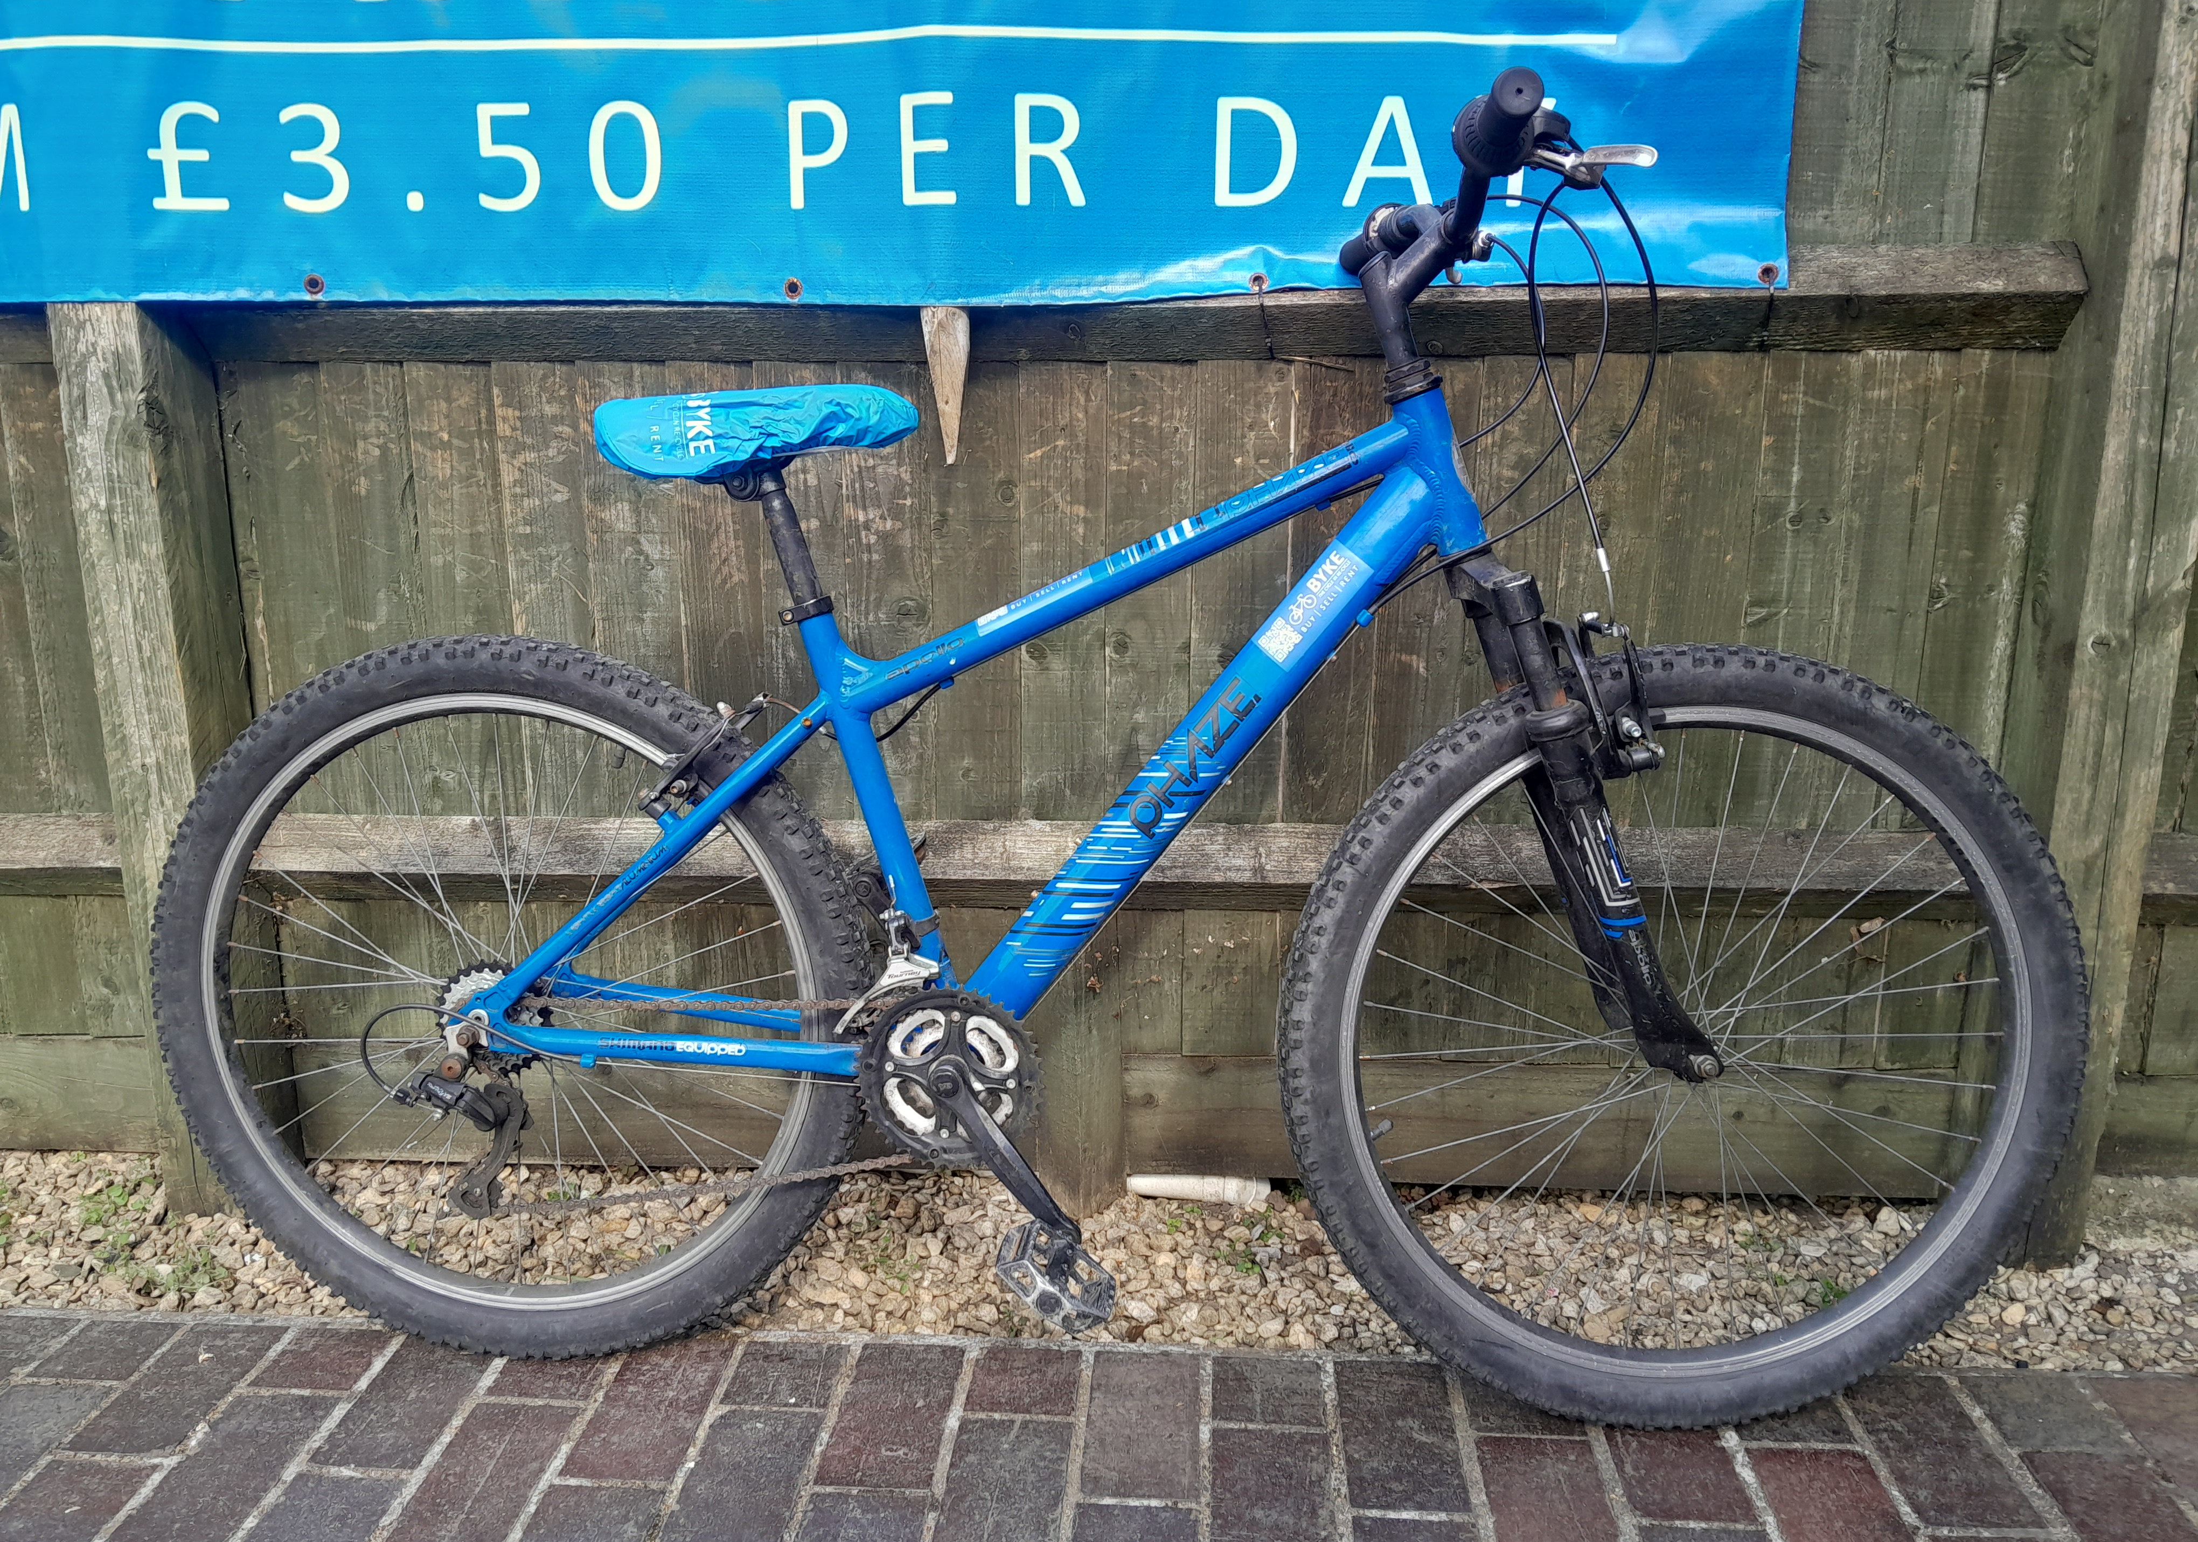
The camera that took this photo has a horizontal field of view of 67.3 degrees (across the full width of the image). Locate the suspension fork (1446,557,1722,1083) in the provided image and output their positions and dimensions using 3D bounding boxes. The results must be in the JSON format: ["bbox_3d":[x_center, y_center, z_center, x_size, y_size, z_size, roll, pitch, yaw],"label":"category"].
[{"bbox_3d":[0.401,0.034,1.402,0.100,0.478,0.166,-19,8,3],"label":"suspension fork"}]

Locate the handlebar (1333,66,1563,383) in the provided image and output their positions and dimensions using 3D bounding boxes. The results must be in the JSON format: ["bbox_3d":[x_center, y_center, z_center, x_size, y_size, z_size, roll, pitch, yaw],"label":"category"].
[{"bbox_3d":[0.269,-0.399,1.340,0.116,0.170,0.634,0,8,0],"label":"handlebar"}]

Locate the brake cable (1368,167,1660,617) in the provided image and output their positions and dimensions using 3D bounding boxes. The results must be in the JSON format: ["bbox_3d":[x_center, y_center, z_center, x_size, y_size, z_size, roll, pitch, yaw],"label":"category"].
[{"bbox_3d":[0.326,-0.297,1.339,0.208,0.340,0.200,0,8,0],"label":"brake cable"}]

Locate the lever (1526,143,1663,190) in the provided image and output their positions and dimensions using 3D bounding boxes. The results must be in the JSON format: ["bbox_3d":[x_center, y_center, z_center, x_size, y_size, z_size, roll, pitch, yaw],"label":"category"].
[{"bbox_3d":[0.341,-0.423,1.154,0.068,0.038,0.150,0,8,0],"label":"lever"}]

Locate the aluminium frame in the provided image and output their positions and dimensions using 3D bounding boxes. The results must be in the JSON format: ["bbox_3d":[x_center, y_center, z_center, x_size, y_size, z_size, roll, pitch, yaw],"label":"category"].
[{"bbox_3d":[-0.121,-0.023,1.449,0.893,0.612,0.146,1,10,6],"label":"aluminium frame"}]

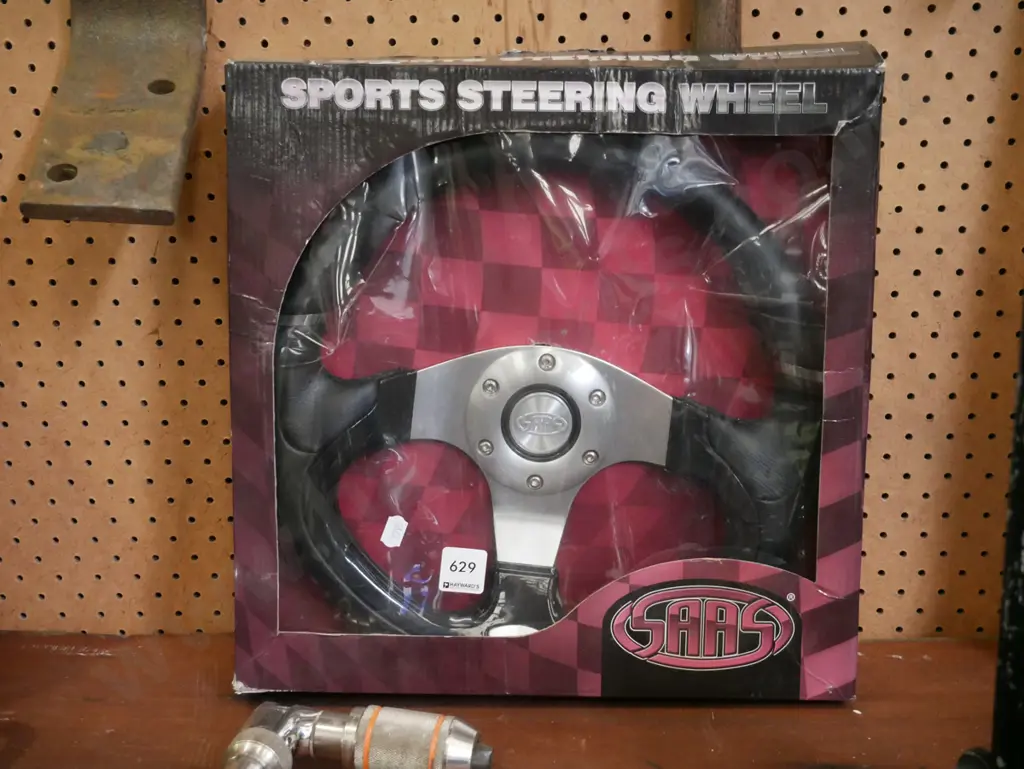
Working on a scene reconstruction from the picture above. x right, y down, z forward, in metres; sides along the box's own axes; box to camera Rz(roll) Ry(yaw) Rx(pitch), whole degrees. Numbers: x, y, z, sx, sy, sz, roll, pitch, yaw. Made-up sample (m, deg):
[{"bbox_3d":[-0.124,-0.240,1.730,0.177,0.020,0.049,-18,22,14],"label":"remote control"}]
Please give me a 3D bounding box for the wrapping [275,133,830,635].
[{"bbox_3d":[0.020,0.005,0.733,0.335,0.333,0.064,6,7,2],"label":"wrapping"}]

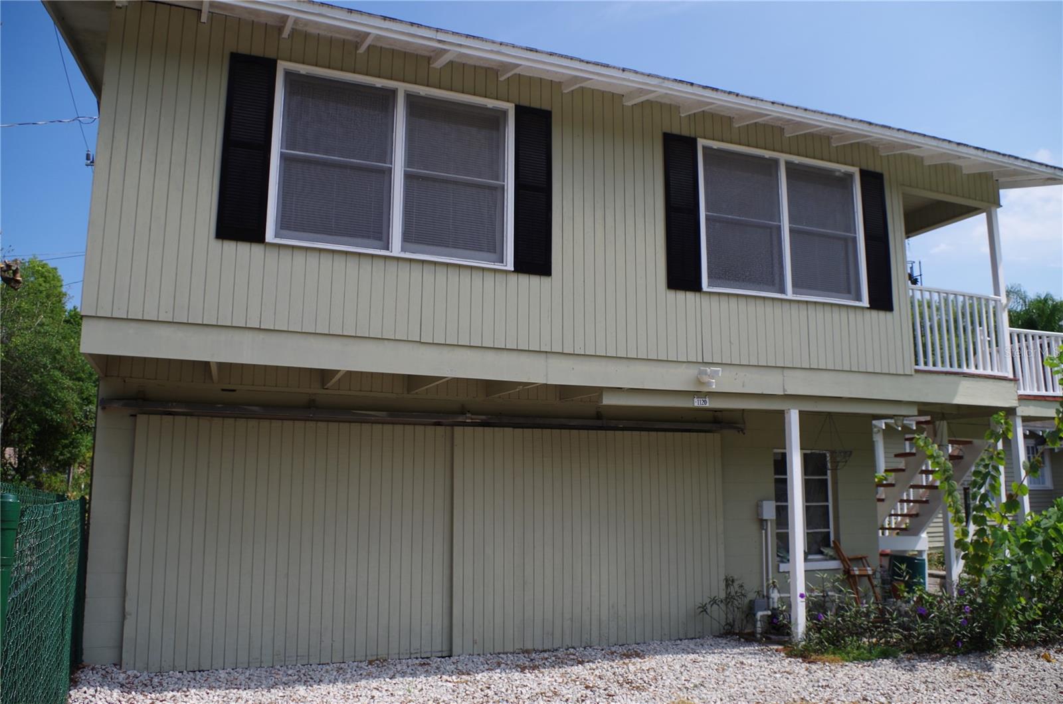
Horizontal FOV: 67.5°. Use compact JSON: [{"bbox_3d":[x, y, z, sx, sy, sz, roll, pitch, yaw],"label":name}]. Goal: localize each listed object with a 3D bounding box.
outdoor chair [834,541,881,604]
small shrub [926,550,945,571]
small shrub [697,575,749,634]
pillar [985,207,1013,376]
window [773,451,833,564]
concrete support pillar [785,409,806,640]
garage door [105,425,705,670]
[{"bbox_3d":[3.582,2.506,8.745,0.500,0.870,0.480,-3,-10,22],"label":"outdoor chair"},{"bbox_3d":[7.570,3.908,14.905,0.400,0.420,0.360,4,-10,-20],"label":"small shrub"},{"bbox_3d":[2.042,2.671,8.418,0.587,0.609,0.380,4,-10,-20],"label":"small shrub"},{"bbox_3d":[5.254,-0.683,8.963,0.092,1.949,0.092,4,-10,-20],"label":"pillar"},{"bbox_3d":[3.197,1.835,9.324,0.859,1.379,0.110,4,-10,-20],"label":"window"},{"bbox_3d":[2.518,1.641,7.567,0.092,2.190,0.092,4,-10,-20],"label":"concrete support pillar"},{"bbox_3d":[-0.663,1.806,7.769,5.871,2.183,0.100,4,-10,-20],"label":"garage door"}]

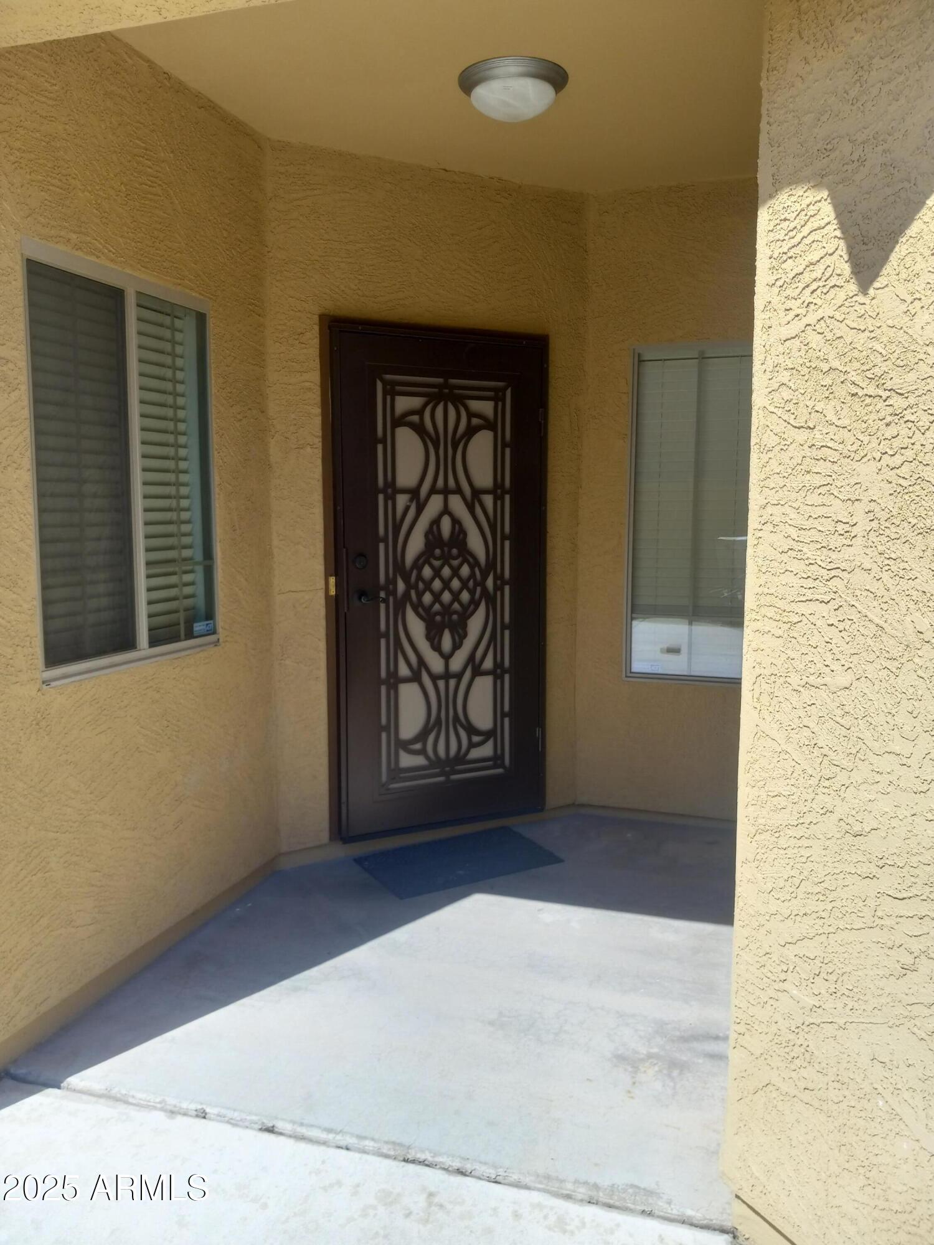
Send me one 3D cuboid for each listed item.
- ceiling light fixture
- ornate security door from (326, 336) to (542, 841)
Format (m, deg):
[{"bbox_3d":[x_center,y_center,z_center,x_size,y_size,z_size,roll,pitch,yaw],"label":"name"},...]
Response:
[{"bbox_3d":[0.146,-1.640,3.043,0.343,0.108,0.343,0,7,0],"label":"ceiling light fixture"},{"bbox_3d":[-0.083,-0.146,4.061,0.975,2.070,0.080,-4,8,-27],"label":"ornate security door"}]

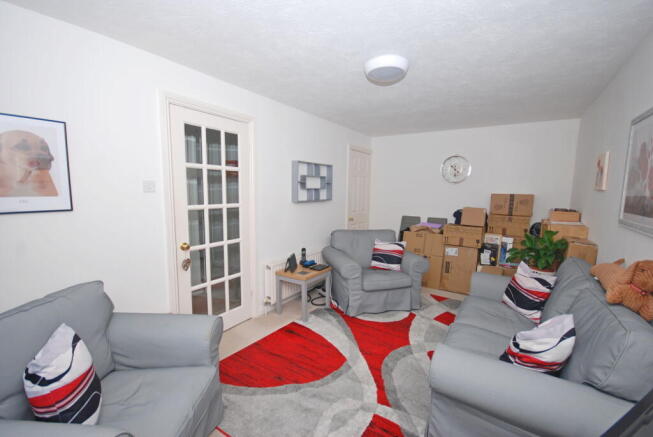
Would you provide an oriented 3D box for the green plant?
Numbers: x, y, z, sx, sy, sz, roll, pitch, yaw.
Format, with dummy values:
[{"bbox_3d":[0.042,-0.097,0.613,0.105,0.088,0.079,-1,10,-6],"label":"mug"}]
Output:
[{"bbox_3d":[2.126,0.416,2.793,0.490,0.500,0.470,6,8,35],"label":"green plant"}]

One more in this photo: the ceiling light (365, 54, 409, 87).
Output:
[{"bbox_3d":[0.448,-1.094,2.023,0.315,0.085,0.315,1,7,0],"label":"ceiling light"}]

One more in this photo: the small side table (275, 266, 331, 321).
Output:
[{"bbox_3d":[-0.238,0.836,3.210,0.420,0.475,0.560,6,8,35],"label":"small side table"}]

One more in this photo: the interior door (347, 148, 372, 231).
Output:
[{"bbox_3d":[0.546,-0.118,4.734,0.060,2.060,0.800,6,8,35],"label":"interior door"}]

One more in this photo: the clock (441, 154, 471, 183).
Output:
[{"bbox_3d":[1.965,-0.754,4.142,0.420,0.420,0.050,6,8,35],"label":"clock"}]

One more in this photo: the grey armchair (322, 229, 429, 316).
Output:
[{"bbox_3d":[0.590,0.640,3.523,1.020,0.840,0.900,0,7,-12],"label":"grey armchair"}]

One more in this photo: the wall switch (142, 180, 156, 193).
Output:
[{"bbox_3d":[-1.318,-0.228,2.032,0.012,0.088,0.088,6,8,35],"label":"wall switch"}]

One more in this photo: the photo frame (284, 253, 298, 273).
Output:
[{"bbox_3d":[-0.396,0.503,3.089,0.085,0.162,0.185,3,7,12],"label":"photo frame"}]

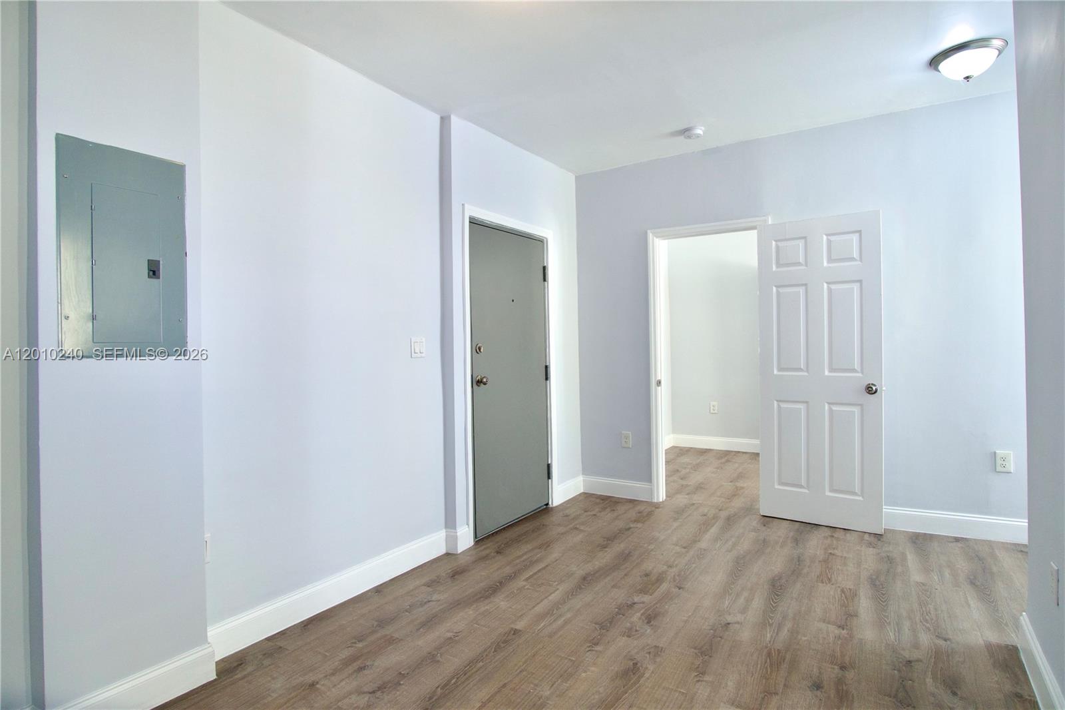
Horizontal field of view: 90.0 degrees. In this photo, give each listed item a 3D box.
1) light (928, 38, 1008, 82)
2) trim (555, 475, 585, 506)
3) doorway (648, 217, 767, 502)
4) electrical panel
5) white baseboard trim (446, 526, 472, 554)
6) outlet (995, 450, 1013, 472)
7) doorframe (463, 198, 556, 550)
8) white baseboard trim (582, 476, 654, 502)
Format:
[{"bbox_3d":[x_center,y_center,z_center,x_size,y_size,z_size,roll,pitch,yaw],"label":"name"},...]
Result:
[{"bbox_3d":[2.196,-1.447,2.684,0.308,0.142,0.308,-1,0,29],"label":"light"},{"bbox_3d":[0.304,1.088,4.298,0.016,0.135,0.420,-1,0,34],"label":"trim"},{"bbox_3d":[1.337,0.080,4.013,0.890,2.120,0.130,-1,0,29],"label":"doorway"},{"bbox_3d":[-1.338,-0.333,1.761,0.030,0.688,0.357,-1,0,34],"label":"electrical panel"},{"bbox_3d":[-0.426,1.105,3.228,0.070,0.134,0.160,-1,0,34],"label":"white baseboard trim"},{"bbox_3d":[2.822,0.634,3.169,0.076,0.122,0.010,-1,0,29],"label":"outlet"},{"bbox_3d":[-0.155,0.110,3.718,0.120,2.110,1.040,-1,0,34],"label":"doorframe"},{"bbox_3d":[0.684,1.082,4.326,0.600,0.134,0.016,-1,0,29],"label":"white baseboard trim"}]

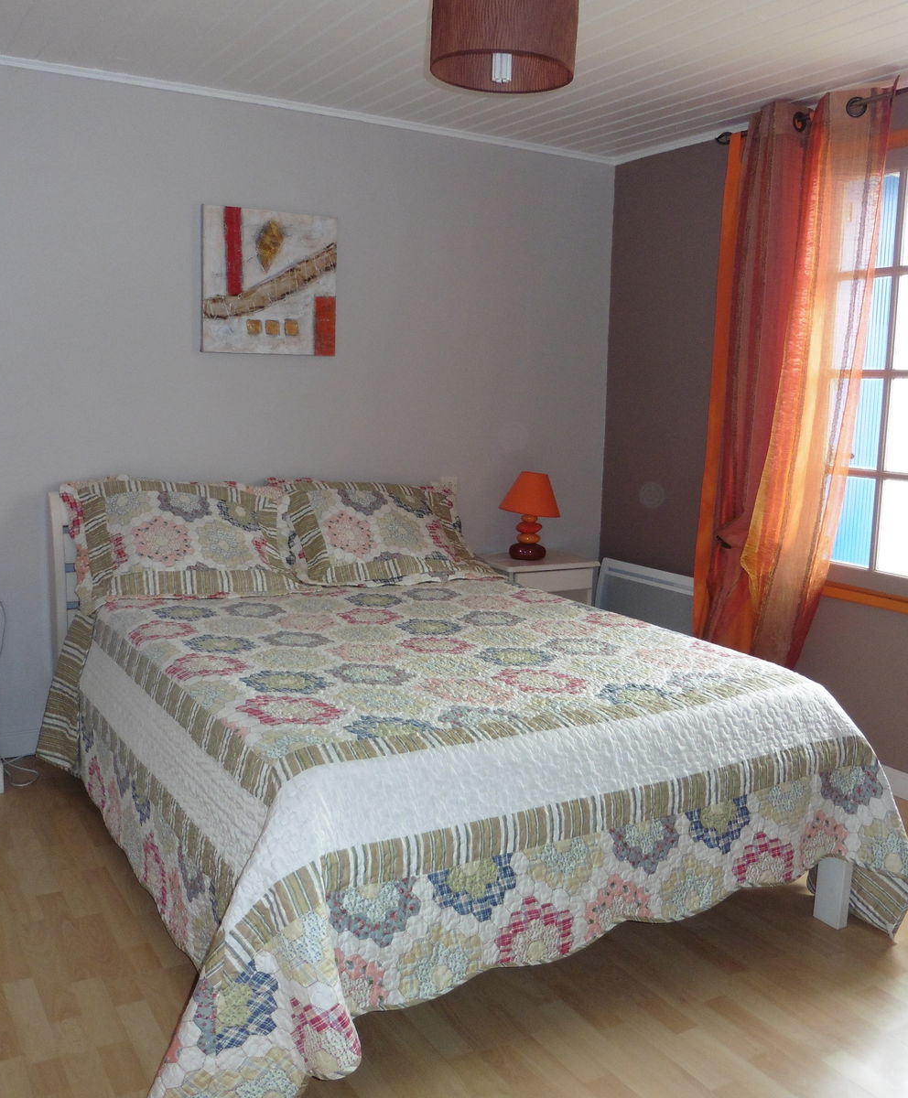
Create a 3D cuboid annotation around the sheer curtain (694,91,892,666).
[{"bbox_3d":[1.139,-0.372,3.573,0.154,2.262,0.688,-4,10,-31],"label":"sheer curtain"}]

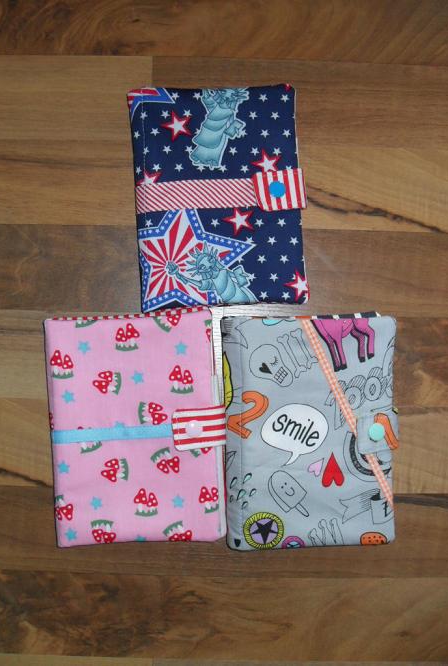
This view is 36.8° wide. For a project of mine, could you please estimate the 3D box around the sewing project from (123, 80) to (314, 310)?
[{"bbox_3d":[-0.003,-0.097,0.495,0.123,0.021,0.158,-3,90,0],"label":"sewing project"}]

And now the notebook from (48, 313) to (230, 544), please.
[{"bbox_3d":[-0.063,0.069,0.495,0.123,0.021,0.166,-3,90,0],"label":"notebook"}]

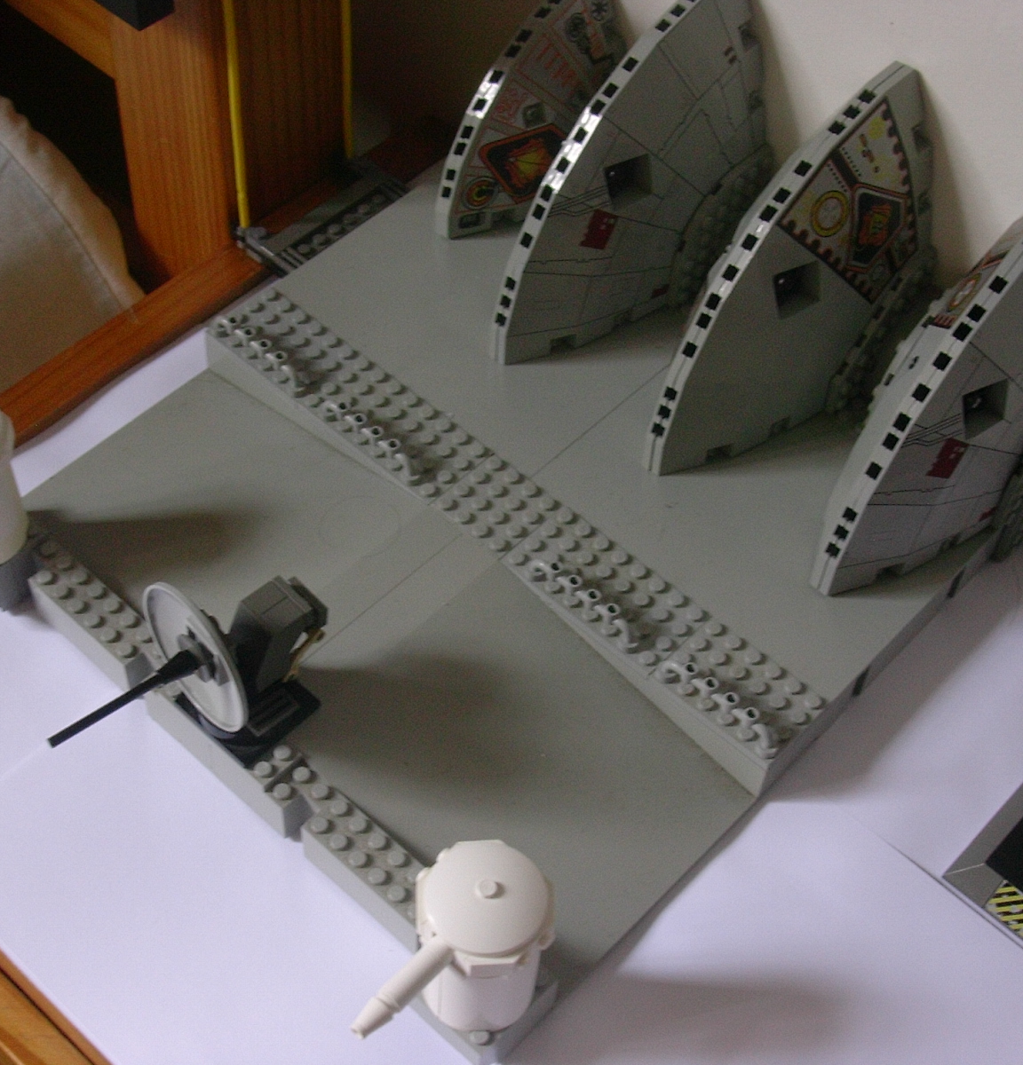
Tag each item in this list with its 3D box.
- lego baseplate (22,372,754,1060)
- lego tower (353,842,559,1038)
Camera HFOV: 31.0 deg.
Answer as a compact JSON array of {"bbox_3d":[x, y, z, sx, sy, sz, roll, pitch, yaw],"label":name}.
[{"bbox_3d":[-0.058,0.042,0.592,0.256,0.021,0.126,38,61,23],"label":"lego baseplate"},{"bbox_3d":[-0.017,0.117,0.489,0.036,0.061,0.063,38,60,23],"label":"lego tower"}]

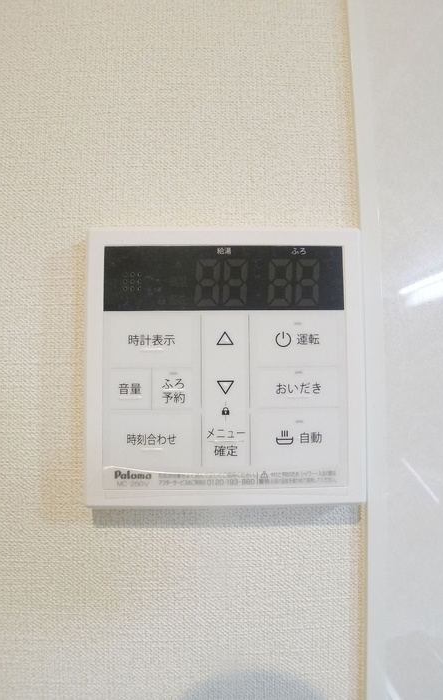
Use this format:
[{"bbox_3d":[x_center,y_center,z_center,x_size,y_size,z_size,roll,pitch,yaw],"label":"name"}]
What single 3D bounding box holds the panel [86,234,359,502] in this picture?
[{"bbox_3d":[0.002,0.007,0.255,0.120,0.120,0.019,0,-4,0],"label":"panel"}]

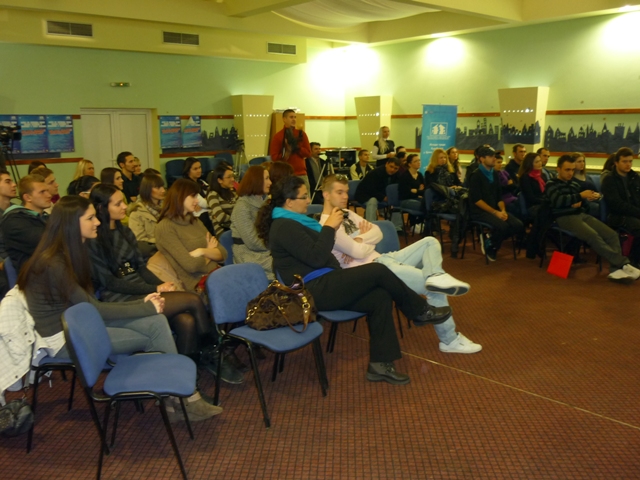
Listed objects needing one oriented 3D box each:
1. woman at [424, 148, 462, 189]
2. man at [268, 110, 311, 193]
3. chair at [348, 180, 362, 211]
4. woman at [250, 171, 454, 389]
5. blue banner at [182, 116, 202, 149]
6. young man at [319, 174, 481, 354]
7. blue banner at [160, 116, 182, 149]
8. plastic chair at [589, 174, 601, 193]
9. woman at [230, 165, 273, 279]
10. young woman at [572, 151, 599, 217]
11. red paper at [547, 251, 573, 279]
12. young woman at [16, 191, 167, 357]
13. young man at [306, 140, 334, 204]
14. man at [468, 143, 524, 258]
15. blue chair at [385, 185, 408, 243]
[{"bbox_3d":[1.690,-0.559,8.350,0.480,1.290,0.780,-10,14,-40],"label":"woman"},{"bbox_3d":[-0.322,-0.756,7.895,0.560,1.840,0.420,-8,13,-33],"label":"man"},{"bbox_3d":[0.804,-0.435,9.000,0.530,0.830,0.570,-10,14,-43],"label":"chair"},{"bbox_3d":[0.223,0.238,3.912,1.200,1.280,0.580,3,11,18],"label":"woman"},{"bbox_3d":[-3.367,-2.854,16.200,0.594,0.841,0.020,-9,14,-39],"label":"blue banner"},{"bbox_3d":[0.572,0.151,4.354,1.120,1.280,0.600,4,12,25],"label":"young man"},{"bbox_3d":[-3.505,-2.537,14.400,0.030,0.760,0.530,9,14,44],"label":"blue banner"},{"bbox_3d":[4.144,-0.542,9.065,0.530,0.820,0.540,-5,11,-22],"label":"plastic chair"},{"bbox_3d":[-0.319,0.086,4.797,0.820,1.320,0.500,3,11,17],"label":"woman"},{"bbox_3d":[3.276,-0.409,7.500,0.480,1.270,0.780,-10,14,-40],"label":"young woman"},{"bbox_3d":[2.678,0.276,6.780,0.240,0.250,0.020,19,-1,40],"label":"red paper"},{"bbox_3d":[-1.070,0.398,3.350,0.950,1.270,0.500,0,10,6],"label":"young woman"},{"bbox_3d":[-0.030,-0.940,10.201,0.560,1.350,0.820,-9,13,-38],"label":"young man"},{"bbox_3d":[2.095,-0.432,7.250,0.520,1.320,0.680,-9,14,-39],"label":"man"},{"bbox_3d":[1.246,-0.391,8.436,0.530,0.820,0.540,-7,12,-29],"label":"blue chair"}]

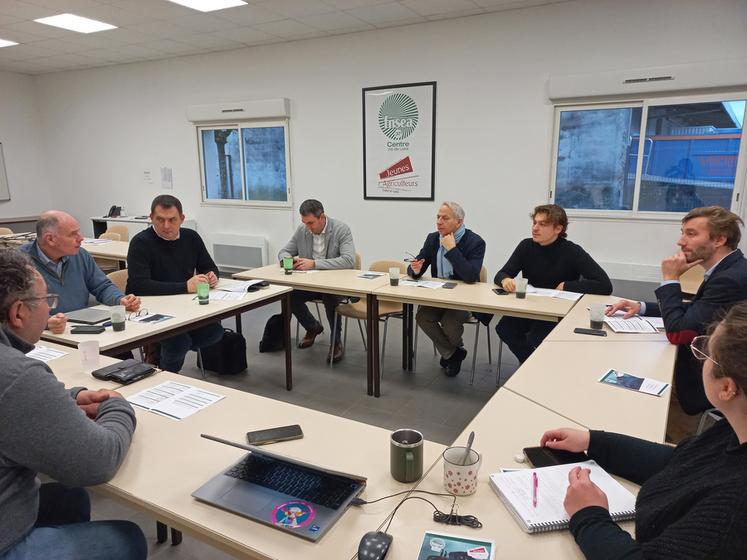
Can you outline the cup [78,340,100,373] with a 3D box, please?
[{"bbox_3d":[-1.157,0.310,2.194,0.077,0.118,0.077,0,12,0],"label":"cup"}]

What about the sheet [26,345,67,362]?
[{"bbox_3d":[-1.531,0.332,2.363,0.297,0.004,0.210,5,13,24],"label":"sheet"}]

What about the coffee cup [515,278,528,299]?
[{"bbox_3d":[0.941,0.054,3.425,0.077,0.118,0.077,0,12,0],"label":"coffee cup"}]

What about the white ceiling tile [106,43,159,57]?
[{"bbox_3d":[-3.052,-2.961,6.965,0.600,0.020,0.600,6,13,28],"label":"white ceiling tile"}]

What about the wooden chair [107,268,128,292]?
[{"bbox_3d":[-1.625,0.350,3.959,0.510,0.800,0.480,6,13,27],"label":"wooden chair"}]

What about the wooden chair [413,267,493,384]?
[{"bbox_3d":[0.623,0.290,4.118,0.480,0.800,0.520,6,14,28],"label":"wooden chair"}]

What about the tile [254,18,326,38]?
[{"bbox_3d":[-0.930,-2.763,5.965,0.600,0.020,0.600,6,13,27],"label":"tile"}]

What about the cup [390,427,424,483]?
[{"bbox_3d":[0.093,0.474,1.430,0.085,0.110,0.120,-1,12,-3],"label":"cup"}]

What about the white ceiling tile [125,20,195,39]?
[{"bbox_3d":[-2.290,-2.751,5.951,0.600,0.020,0.600,6,13,27],"label":"white ceiling tile"}]

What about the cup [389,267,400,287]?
[{"bbox_3d":[0.146,-0.023,3.726,0.072,0.116,0.072,0,12,0],"label":"cup"}]

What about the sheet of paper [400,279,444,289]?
[{"bbox_3d":[0.331,0.024,3.756,0.297,0.003,0.210,5,13,27],"label":"sheet of paper"}]

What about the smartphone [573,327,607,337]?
[{"bbox_3d":[1.049,0.250,2.602,0.150,0.009,0.075,6,13,30],"label":"smartphone"}]

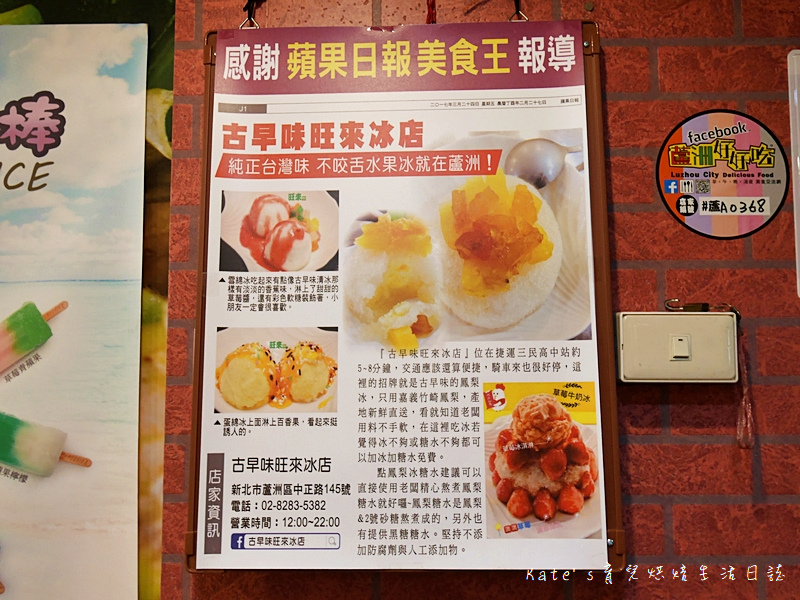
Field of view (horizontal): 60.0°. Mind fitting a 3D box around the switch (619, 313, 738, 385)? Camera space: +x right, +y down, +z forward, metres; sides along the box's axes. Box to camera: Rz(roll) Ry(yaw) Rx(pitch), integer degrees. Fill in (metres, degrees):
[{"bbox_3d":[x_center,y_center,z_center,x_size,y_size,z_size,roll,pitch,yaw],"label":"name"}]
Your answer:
[{"bbox_3d":[0.294,0.051,0.748,0.123,0.074,0.037,0,-5,1],"label":"switch"}]

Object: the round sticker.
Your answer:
[{"bbox_3d":[0.364,-0.142,0.780,0.150,0.150,0.004,0,-5,1],"label":"round sticker"}]

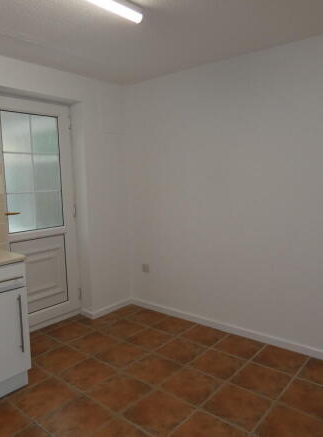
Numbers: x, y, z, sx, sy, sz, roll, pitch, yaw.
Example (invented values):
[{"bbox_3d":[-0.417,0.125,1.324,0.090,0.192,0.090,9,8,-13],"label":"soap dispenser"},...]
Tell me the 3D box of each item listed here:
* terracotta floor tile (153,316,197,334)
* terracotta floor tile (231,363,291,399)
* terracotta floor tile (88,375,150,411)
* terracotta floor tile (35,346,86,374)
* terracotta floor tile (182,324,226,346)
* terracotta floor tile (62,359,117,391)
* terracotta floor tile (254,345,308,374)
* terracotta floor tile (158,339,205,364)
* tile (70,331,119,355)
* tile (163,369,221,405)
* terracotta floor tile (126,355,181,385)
[{"bbox_3d":[0.117,1.012,3.172,0.326,0.010,0.326,3,8,40],"label":"terracotta floor tile"},{"bbox_3d":[0.668,1.085,2.267,0.326,0.010,0.326,3,8,40],"label":"terracotta floor tile"},{"bbox_3d":[-0.277,1.137,2.209,0.318,0.012,0.318,3,8,40],"label":"terracotta floor tile"},{"bbox_3d":[-0.786,1.106,2.634,0.327,0.010,0.327,3,7,40],"label":"terracotta floor tile"},{"bbox_3d":[0.373,1.026,2.955,0.326,0.010,0.326,3,8,40],"label":"terracotta floor tile"},{"bbox_3d":[-0.529,1.120,2.419,0.327,0.010,0.327,3,7,40],"label":"terracotta floor tile"},{"bbox_3d":[0.891,1.067,2.540,0.327,0.010,0.327,3,7,40],"label":"terracotta floor tile"},{"bbox_3d":[0.164,1.064,2.724,0.318,0.012,0.318,3,8,40],"label":"terracotta floor tile"},{"bbox_3d":[-0.571,1.074,2.890,0.327,0.010,0.327,3,7,40],"label":"tile"},{"bbox_3d":[0.200,1.116,2.249,0.318,0.012,0.318,3,8,40],"label":"tile"},{"bbox_3d":[-0.057,1.101,2.467,0.318,0.012,0.318,3,8,40],"label":"terracotta floor tile"}]

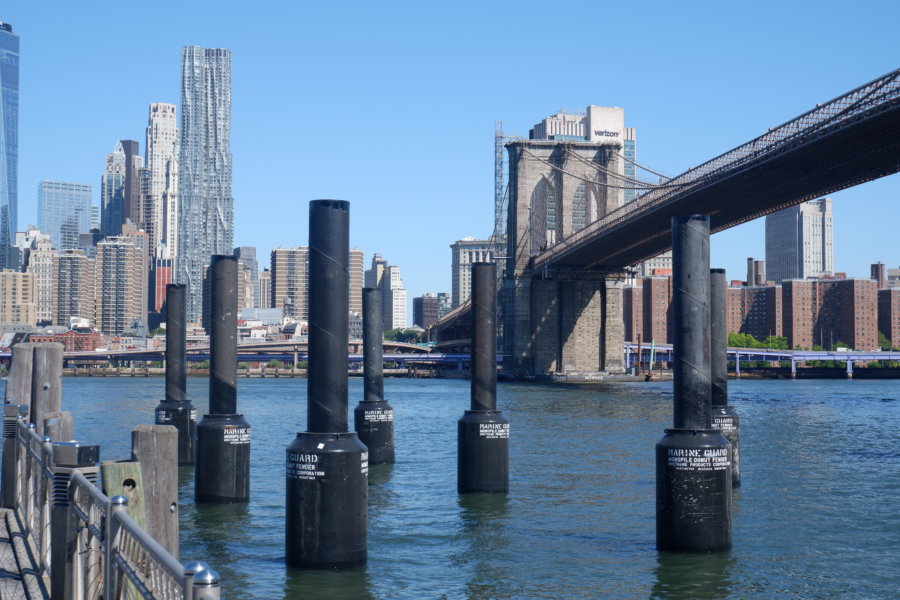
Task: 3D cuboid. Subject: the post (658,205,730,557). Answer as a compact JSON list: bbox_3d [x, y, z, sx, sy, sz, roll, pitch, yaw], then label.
[{"bbox_3d":[5.884,1.978,32.614,1.780,7.980,1.780,0,-3,0],"label":"post"}]

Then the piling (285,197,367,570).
[{"bbox_3d":[-2.738,1.843,30.395,1.830,8.210,1.830,0,-3,0],"label":"piling"}]

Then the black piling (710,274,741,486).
[{"bbox_3d":[9.820,2.868,49.939,1.780,7.980,1.780,0,-3,0],"label":"black piling"}]

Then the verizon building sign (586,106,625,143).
[{"bbox_3d":[102.279,-114.486,887.802,24.500,22.500,8.000,2,-3,-24],"label":"verizon building sign"}]

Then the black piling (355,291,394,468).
[{"bbox_3d":[-3.372,3.422,61.361,1.780,7.980,1.780,0,-3,0],"label":"black piling"}]

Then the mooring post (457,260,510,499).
[{"bbox_3d":[1.183,2.763,48.523,1.830,8.210,1.830,0,-3,0],"label":"mooring post"}]

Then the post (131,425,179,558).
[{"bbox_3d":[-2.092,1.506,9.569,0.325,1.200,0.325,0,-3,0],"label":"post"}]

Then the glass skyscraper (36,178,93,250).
[{"bbox_3d":[-477.038,-30.994,1668.485,58.000,226.000,43.000,2,-3,-32],"label":"glass skyscraper"}]

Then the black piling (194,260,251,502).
[{"bbox_3d":[-7.387,2.546,44.273,1.780,7.980,1.780,0,-3,0],"label":"black piling"}]

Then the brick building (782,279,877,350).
[{"bbox_3d":[195.725,13.451,696.236,34.000,47.000,34.000,2,-3,-30],"label":"brick building"}]

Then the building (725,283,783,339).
[{"bbox_3d":[170.124,15.200,750.842,25.000,45.500,30.000,3,-4,-44],"label":"building"}]

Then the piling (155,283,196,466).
[{"bbox_3d":[-12.124,3.323,60.026,1.780,7.980,1.780,0,-3,0],"label":"piling"}]

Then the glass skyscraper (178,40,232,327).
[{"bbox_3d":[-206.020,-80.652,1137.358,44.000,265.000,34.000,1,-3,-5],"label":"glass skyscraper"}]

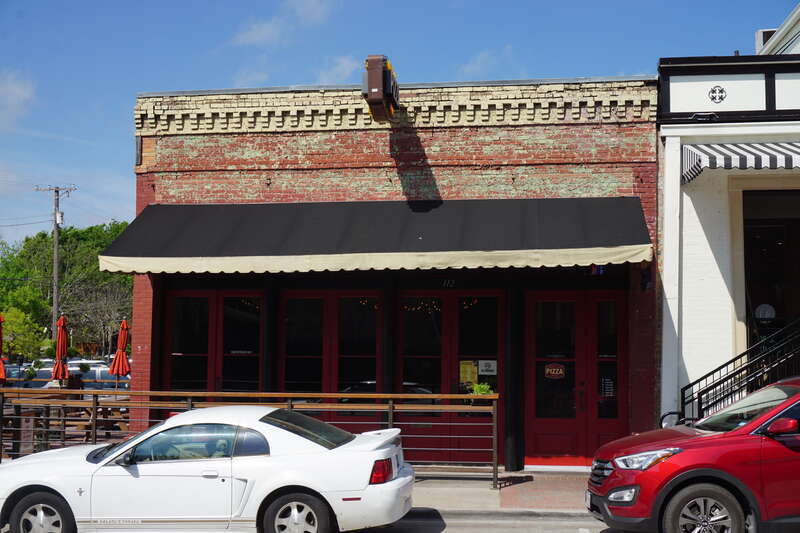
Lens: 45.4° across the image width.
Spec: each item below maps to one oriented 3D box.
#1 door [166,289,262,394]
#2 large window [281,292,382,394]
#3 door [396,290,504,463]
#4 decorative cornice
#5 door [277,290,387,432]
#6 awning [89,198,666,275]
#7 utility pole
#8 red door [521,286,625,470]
[{"bbox_3d":[-2.825,1.649,14.330,1.591,2.579,0.120,0,-4,7],"label":"door"},{"bbox_3d":[-1.026,1.246,14.134,1.542,1.754,0.120,0,-4,7],"label":"large window"},{"bbox_3d":[0.730,1.605,13.887,1.582,2.515,0.120,0,-4,7],"label":"door"},{"bbox_3d":[-0.180,-2.309,13.915,7.620,0.660,0.280,0,-4,7],"label":"decorative cornice"},{"bbox_3d":[-1.027,1.623,14.106,1.602,2.539,0.120,0,-4,7],"label":"door"},{"bbox_3d":[-0.320,-0.471,12.994,7.120,1.080,1.630,0,-4,7],"label":"awning"},{"bbox_3d":[-19.376,0.742,53.618,2.400,10.500,0.600,0,-4,0],"label":"utility pole"},{"bbox_3d":[2.525,1.566,13.665,1.461,2.447,0.120,0,-4,7],"label":"red door"}]

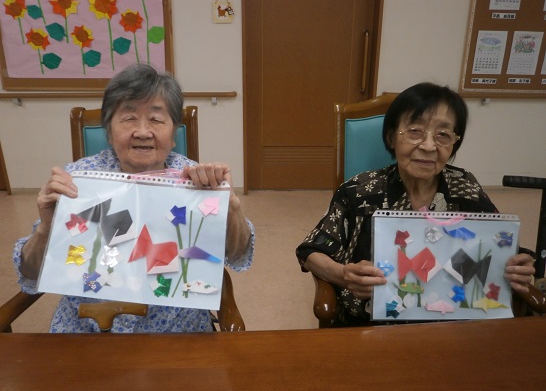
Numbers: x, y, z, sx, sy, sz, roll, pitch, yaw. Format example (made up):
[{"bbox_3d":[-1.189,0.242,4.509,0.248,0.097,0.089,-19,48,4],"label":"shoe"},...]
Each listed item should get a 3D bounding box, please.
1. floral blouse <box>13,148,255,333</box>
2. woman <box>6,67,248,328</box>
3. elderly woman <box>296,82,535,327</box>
[{"bbox_3d":[-0.285,0.133,1.003,0.480,0.520,0.380,-2,17,-8],"label":"floral blouse"},{"bbox_3d":[-0.280,0.246,0.975,0.480,1.050,0.570,-2,17,-8],"label":"woman"},{"bbox_3d":[0.315,0.238,1.035,0.500,1.040,0.580,3,17,8],"label":"elderly woman"}]

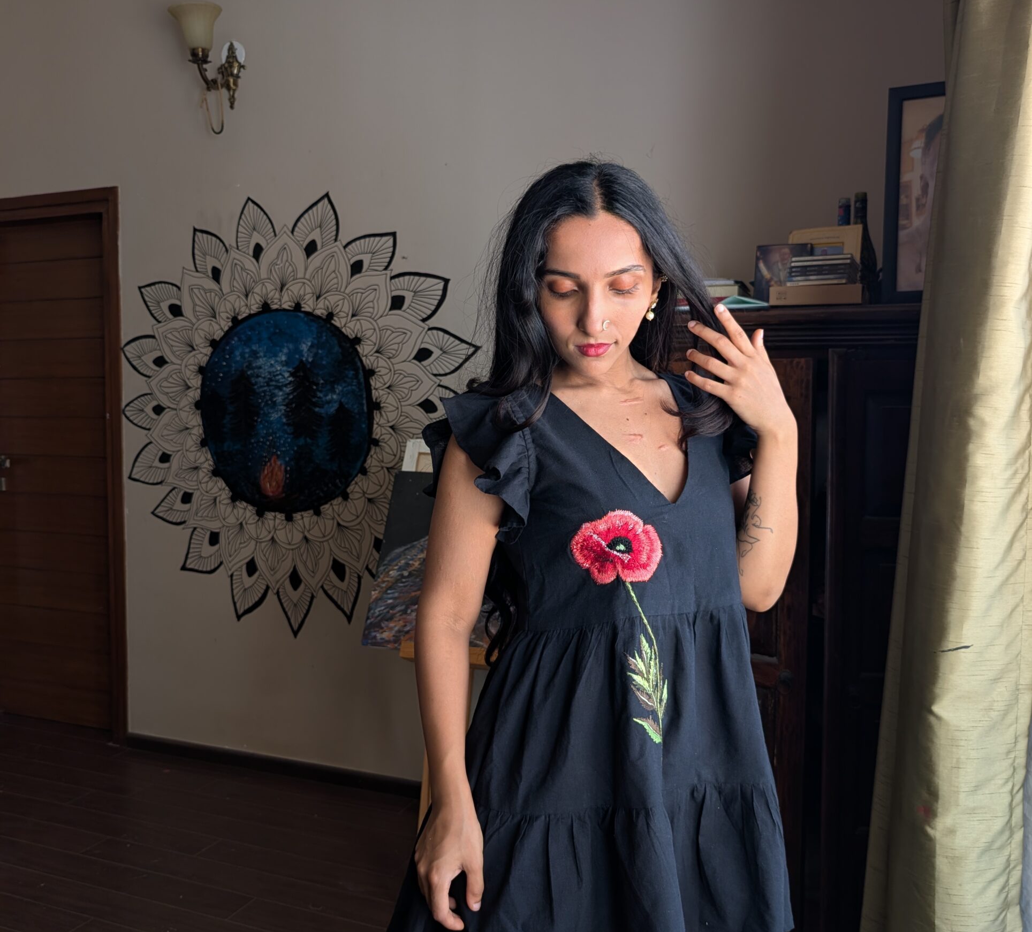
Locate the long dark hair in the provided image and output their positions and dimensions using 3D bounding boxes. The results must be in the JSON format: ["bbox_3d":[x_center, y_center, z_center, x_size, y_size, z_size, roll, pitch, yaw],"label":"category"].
[{"bbox_3d":[0.094,-0.048,1.130,0.305,0.585,0.280,1,3,7],"label":"long dark hair"}]

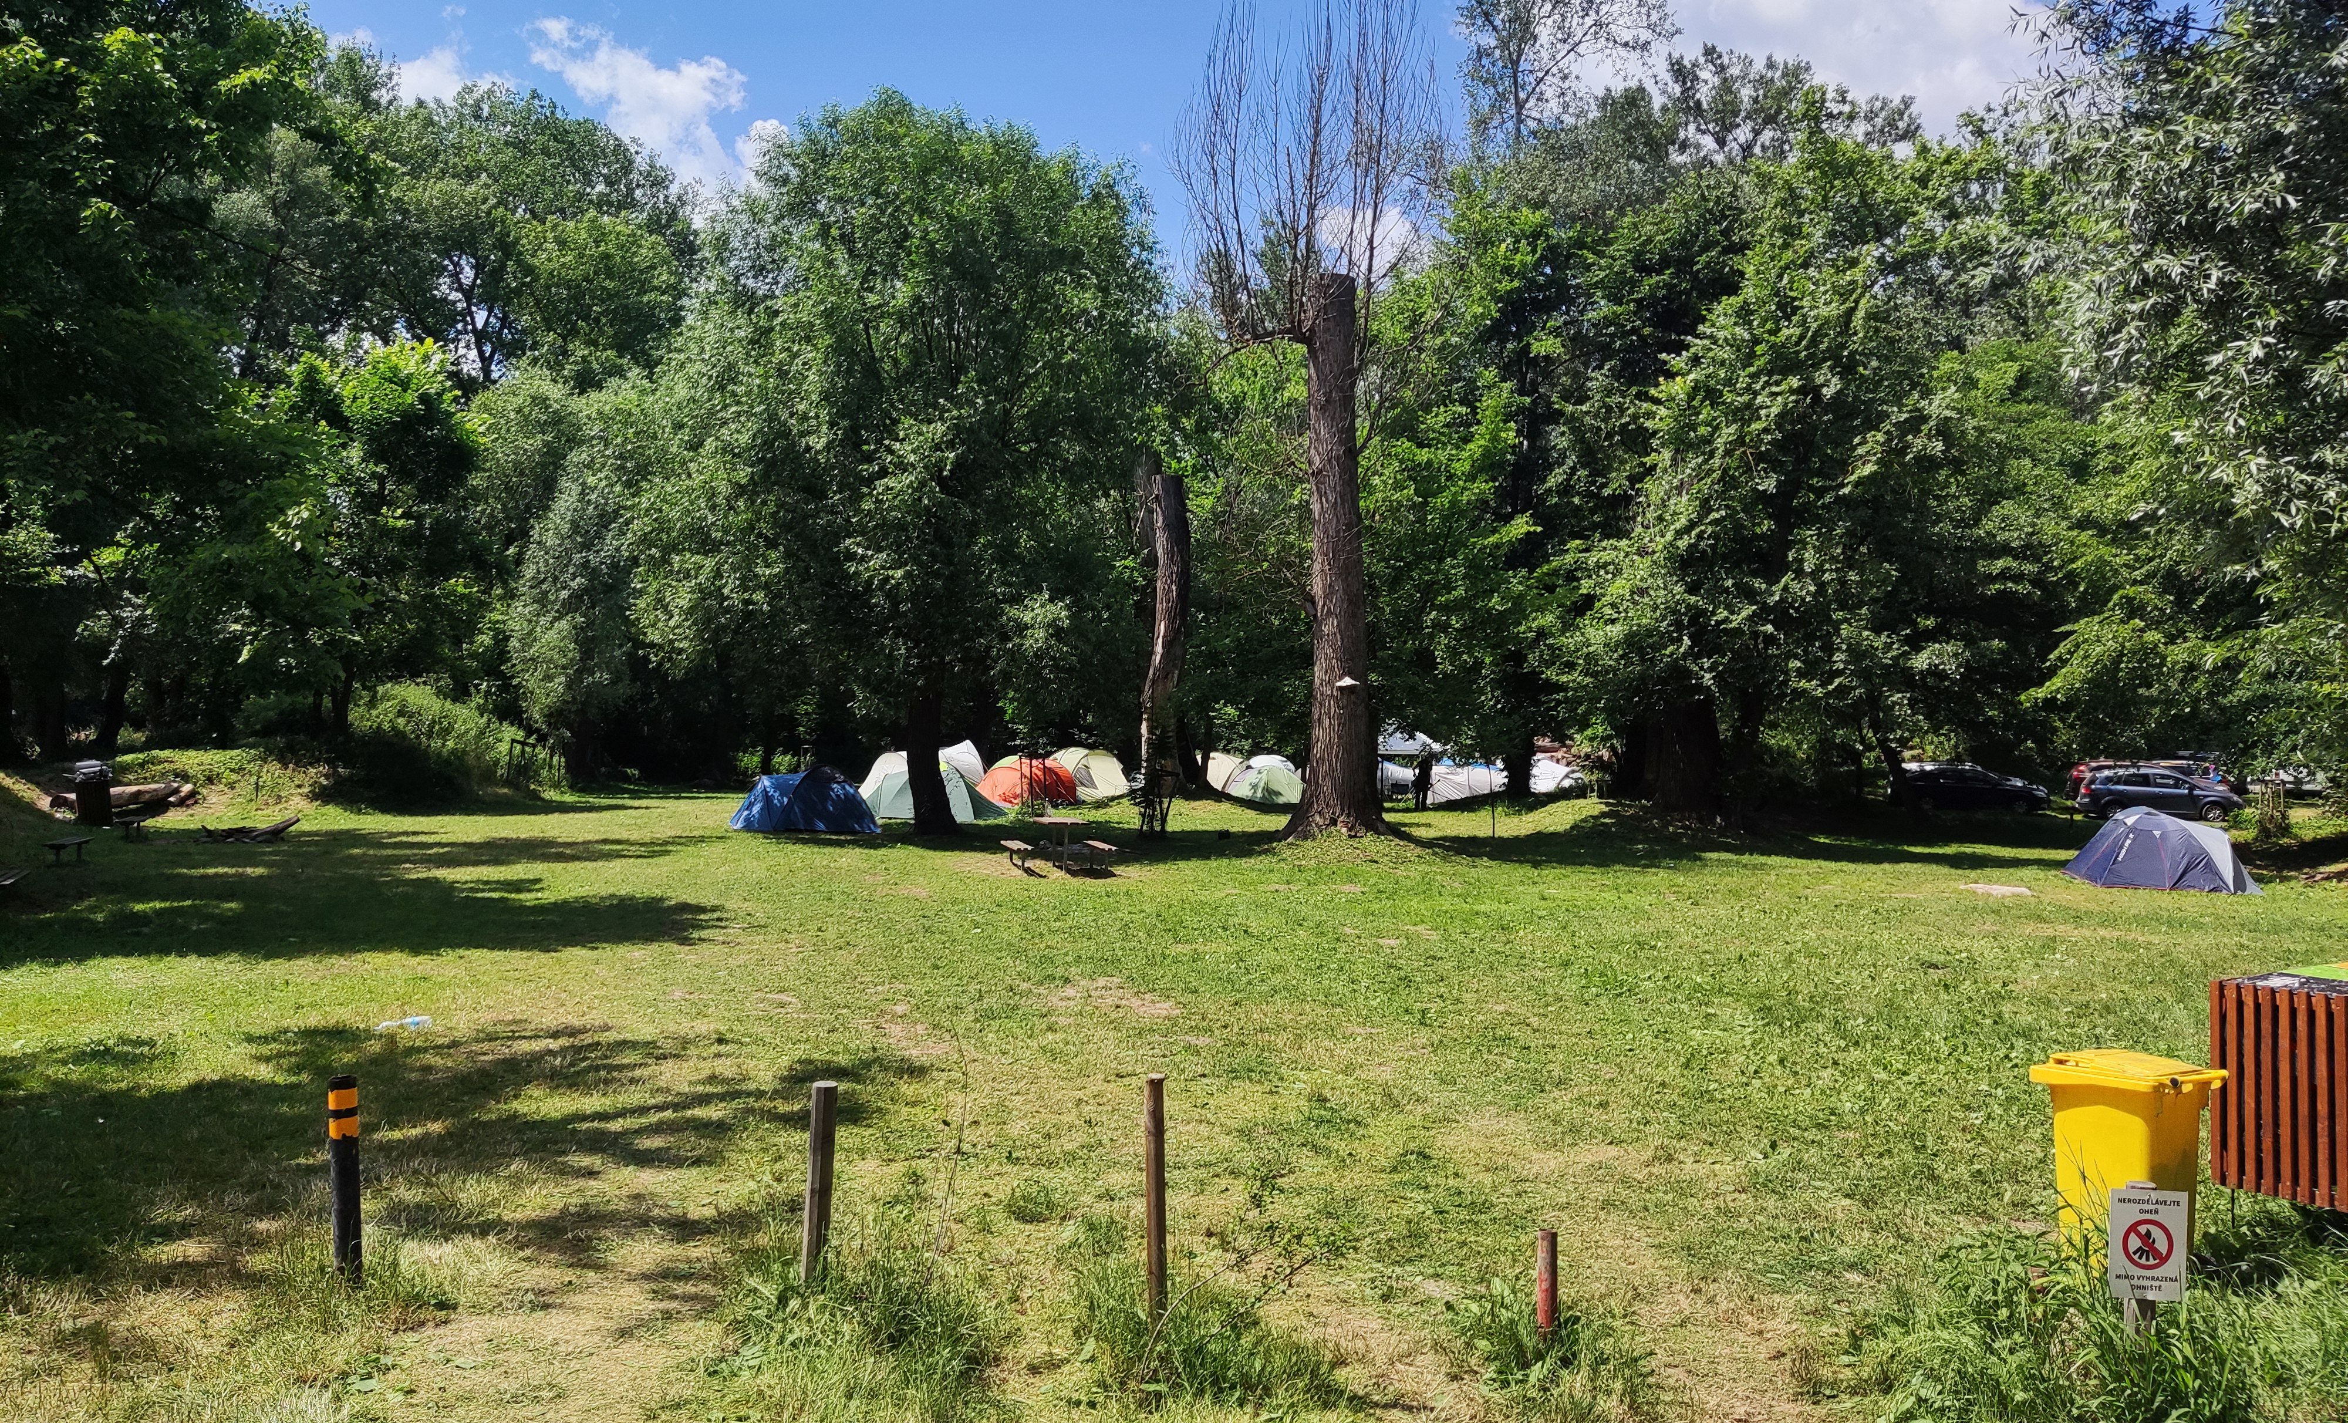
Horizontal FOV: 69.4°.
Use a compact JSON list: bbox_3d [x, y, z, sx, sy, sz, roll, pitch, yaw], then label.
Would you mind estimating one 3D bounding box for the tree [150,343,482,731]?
[{"bbox_3d":[-24.781,-4.956,49.000,9.600,11.400,8.500,0,-1,0],"label":"tree"}]

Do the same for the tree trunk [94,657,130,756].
[{"bbox_3d":[-30.065,-0.130,48.000,0.950,2.900,0.800,0,-1,0],"label":"tree trunk"}]

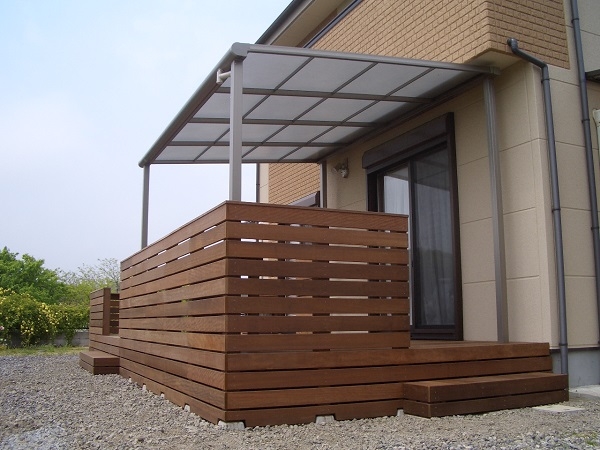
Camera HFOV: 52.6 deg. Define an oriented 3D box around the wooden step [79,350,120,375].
[{"bbox_3d":[-2.750,1.885,8.280,0.304,0.217,1.639,4,-10,-25],"label":"wooden step"}]

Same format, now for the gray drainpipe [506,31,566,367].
[{"bbox_3d":[2.000,-0.110,5.100,0.458,2.988,0.090,4,-10,-25],"label":"gray drainpipe"}]

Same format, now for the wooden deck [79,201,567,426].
[{"bbox_3d":[-0.868,1.167,7.700,3.145,1.458,7.857,4,-10,-25],"label":"wooden deck"}]

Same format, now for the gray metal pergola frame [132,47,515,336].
[{"bbox_3d":[-0.080,-0.048,6.654,2.693,2.543,3.760,4,-10,-25],"label":"gray metal pergola frame"}]

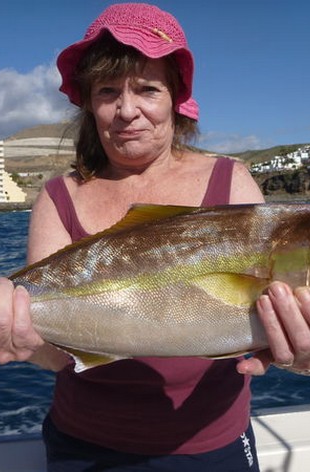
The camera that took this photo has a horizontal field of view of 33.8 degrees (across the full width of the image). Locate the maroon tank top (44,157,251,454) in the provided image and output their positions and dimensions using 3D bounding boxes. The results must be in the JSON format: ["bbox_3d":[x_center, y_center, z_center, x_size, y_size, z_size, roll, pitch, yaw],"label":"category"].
[{"bbox_3d":[-0.012,0.105,0.900,0.370,0.510,0.260,-2,4,-1],"label":"maroon tank top"}]

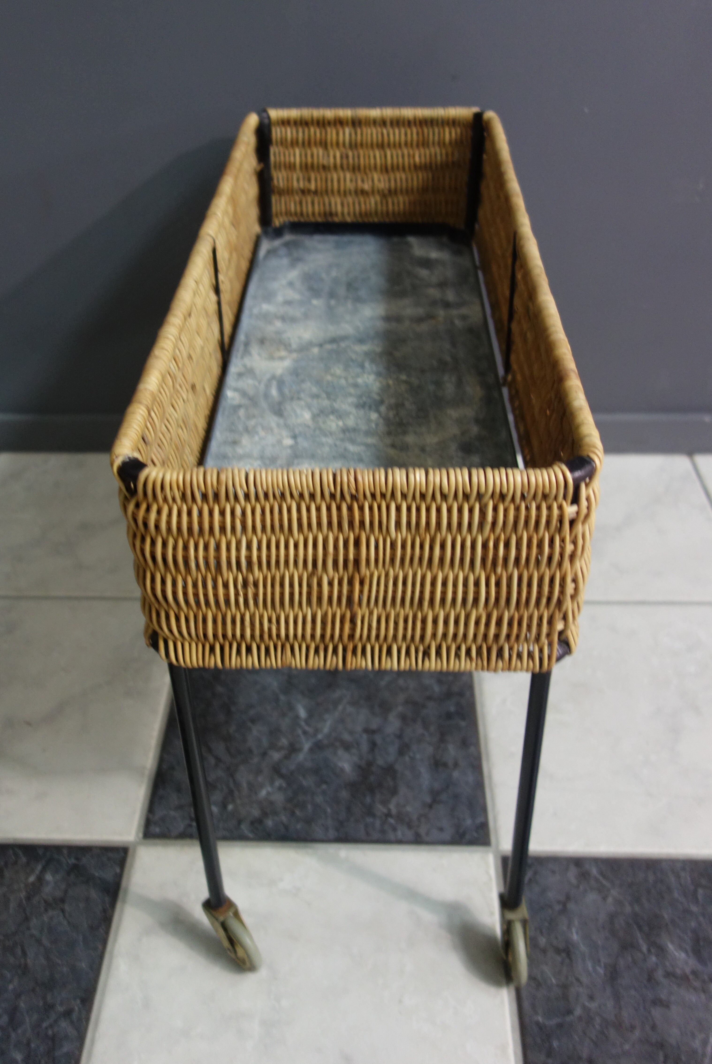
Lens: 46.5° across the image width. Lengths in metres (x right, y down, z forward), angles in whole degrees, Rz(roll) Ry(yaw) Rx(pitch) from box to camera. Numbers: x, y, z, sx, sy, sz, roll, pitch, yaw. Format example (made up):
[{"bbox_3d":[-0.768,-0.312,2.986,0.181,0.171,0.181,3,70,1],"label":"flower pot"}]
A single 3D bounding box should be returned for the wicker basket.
[{"bbox_3d":[0.013,-0.223,0.850,0.305,0.183,0.760,0,42,2],"label":"wicker basket"}]

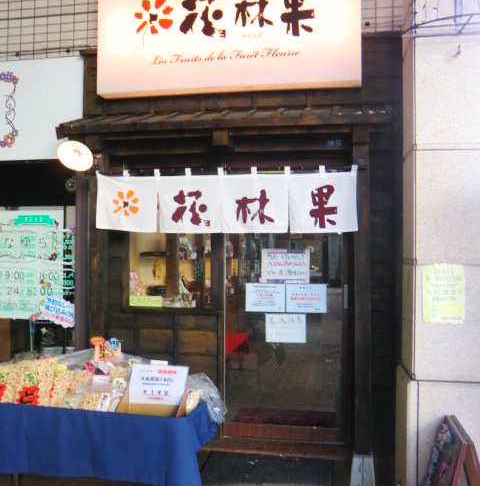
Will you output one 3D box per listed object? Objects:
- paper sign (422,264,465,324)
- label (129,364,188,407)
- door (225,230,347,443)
[{"bbox_3d":[1.053,0.264,2.770,0.210,0.297,0.010,0,-1,10],"label":"paper sign"},{"bbox_3d":[-0.416,0.736,2.770,0.297,0.210,0.010,0,-21,10],"label":"label"},{"bbox_3d":[0.338,0.453,3.998,0.934,2.030,0.040,0,-1,10],"label":"door"}]

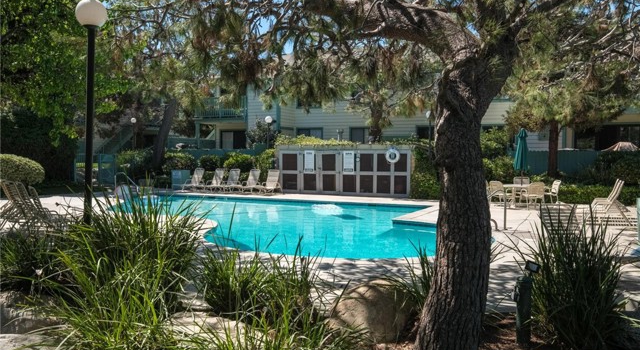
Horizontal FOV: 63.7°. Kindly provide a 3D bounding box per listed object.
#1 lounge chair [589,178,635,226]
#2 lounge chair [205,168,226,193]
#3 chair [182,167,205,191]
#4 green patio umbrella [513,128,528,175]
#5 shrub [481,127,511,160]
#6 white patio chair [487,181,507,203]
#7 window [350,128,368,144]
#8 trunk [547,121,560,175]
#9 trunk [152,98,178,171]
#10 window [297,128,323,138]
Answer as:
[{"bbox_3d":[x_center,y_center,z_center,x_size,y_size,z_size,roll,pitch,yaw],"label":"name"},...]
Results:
[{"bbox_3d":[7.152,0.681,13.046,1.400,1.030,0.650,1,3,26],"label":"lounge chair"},{"bbox_3d":[-4.779,0.242,22.836,0.650,1.000,1.550,1,3,29],"label":"lounge chair"},{"bbox_3d":[-5.799,0.251,22.900,0.660,1.000,1.550,2,3,33],"label":"chair"},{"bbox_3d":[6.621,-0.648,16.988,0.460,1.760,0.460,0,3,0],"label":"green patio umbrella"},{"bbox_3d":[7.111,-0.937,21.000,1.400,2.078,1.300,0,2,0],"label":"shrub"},{"bbox_3d":[5.697,0.615,16.400,0.600,0.840,0.580,-2,3,-38],"label":"white patio chair"},{"bbox_3d":[2.028,-1.906,26.740,1.050,1.130,0.100,1,3,28],"label":"window"},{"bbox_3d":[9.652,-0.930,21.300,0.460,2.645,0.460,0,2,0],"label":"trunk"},{"bbox_3d":[-7.735,-1.845,25.742,1.250,4.100,0.800,0,3,0],"label":"trunk"},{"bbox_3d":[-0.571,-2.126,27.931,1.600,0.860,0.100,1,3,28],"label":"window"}]

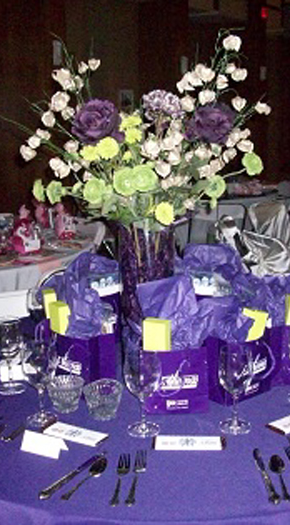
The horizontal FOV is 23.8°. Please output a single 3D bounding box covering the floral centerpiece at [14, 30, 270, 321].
[{"bbox_3d":[0.011,-0.141,1.842,0.660,0.905,0.550,-1,11,0],"label":"floral centerpiece"}]

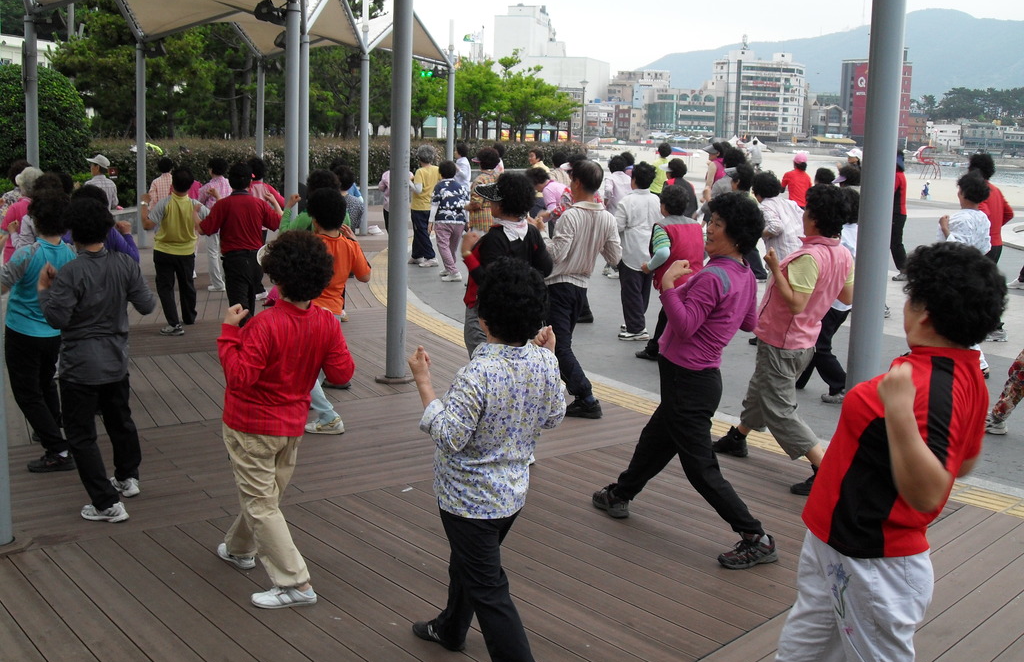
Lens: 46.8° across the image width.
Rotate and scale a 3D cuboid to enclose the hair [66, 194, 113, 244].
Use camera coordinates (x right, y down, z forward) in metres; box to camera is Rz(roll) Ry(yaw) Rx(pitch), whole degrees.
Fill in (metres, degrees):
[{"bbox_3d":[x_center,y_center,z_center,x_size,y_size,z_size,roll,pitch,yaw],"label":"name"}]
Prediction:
[{"bbox_3d":[-1.968,-0.522,5.537,0.220,0.245,0.235,-1,10,-11],"label":"hair"}]

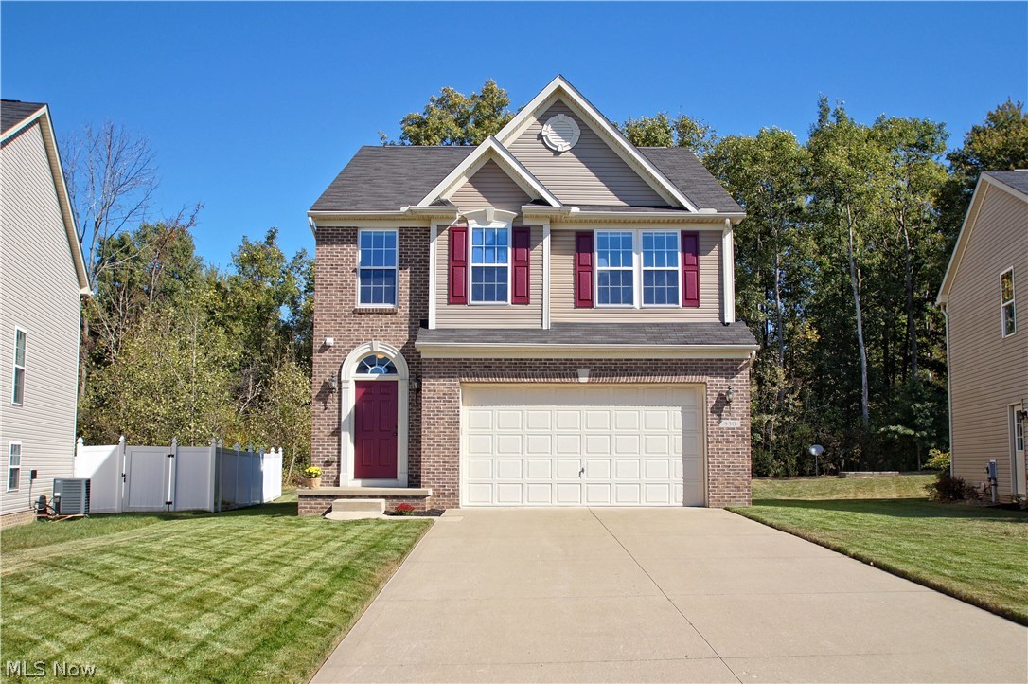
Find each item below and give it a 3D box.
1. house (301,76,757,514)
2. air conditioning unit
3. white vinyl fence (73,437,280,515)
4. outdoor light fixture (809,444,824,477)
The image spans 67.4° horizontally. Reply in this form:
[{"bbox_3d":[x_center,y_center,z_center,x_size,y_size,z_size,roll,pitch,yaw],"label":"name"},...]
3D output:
[{"bbox_3d":[0.300,-0.620,20.700,9.050,9.700,11.500,0,-7,0],"label":"house"},{"bbox_3d":[-10.340,3.610,18.040,0.620,0.820,0.600,2,-7,-17],"label":"air conditioning unit"},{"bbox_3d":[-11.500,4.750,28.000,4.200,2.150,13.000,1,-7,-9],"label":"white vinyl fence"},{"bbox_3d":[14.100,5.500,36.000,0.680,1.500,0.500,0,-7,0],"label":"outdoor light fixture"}]

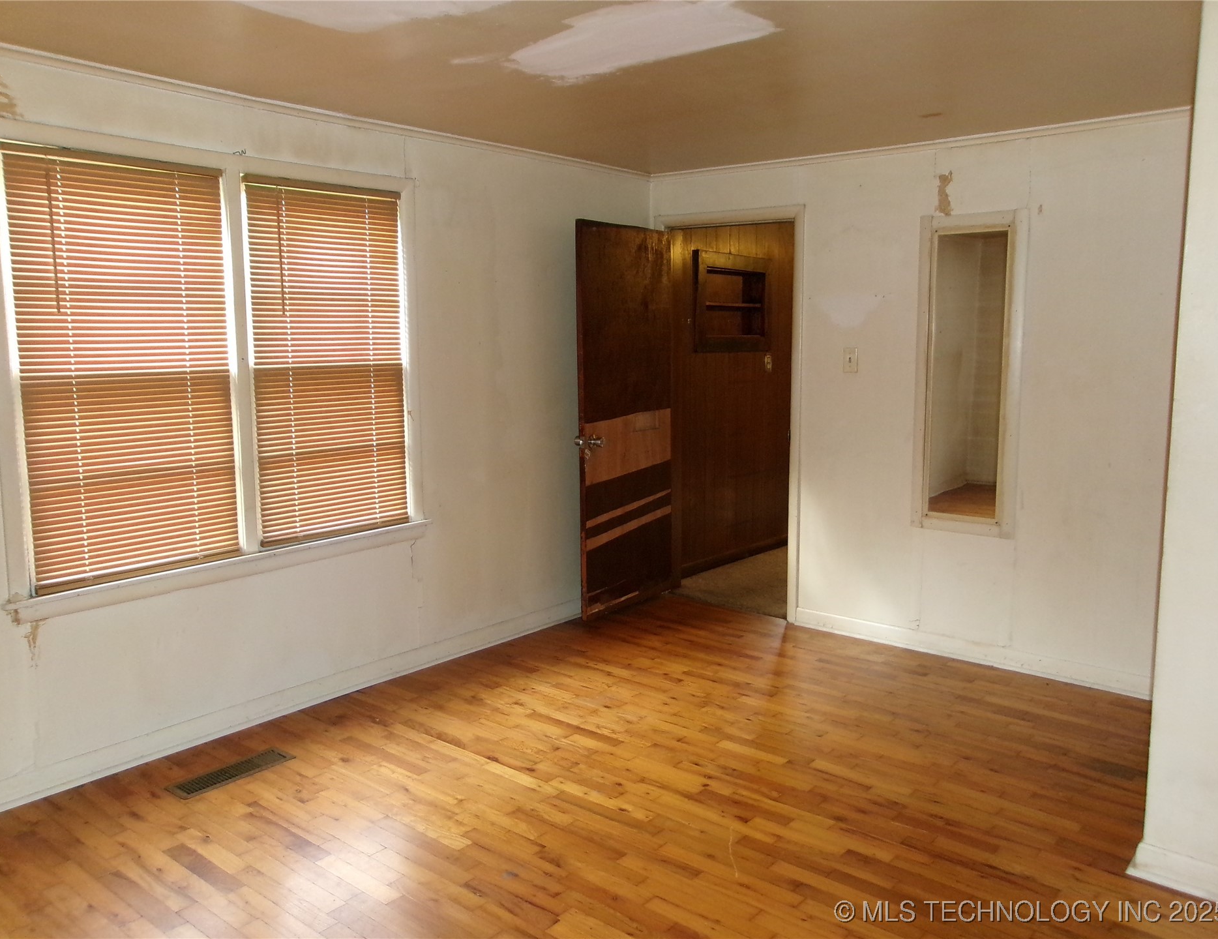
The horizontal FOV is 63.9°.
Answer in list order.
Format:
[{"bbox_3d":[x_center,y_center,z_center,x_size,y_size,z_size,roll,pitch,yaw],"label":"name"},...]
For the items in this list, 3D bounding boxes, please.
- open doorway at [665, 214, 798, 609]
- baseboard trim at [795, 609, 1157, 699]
[{"bbox_3d":[0.643,-0.250,5.131,0.769,2.006,0.130,6,10,40],"label":"open doorway"},{"bbox_3d":[1.613,0.810,4.396,1.702,0.095,0.020,6,10,40],"label":"baseboard trim"}]

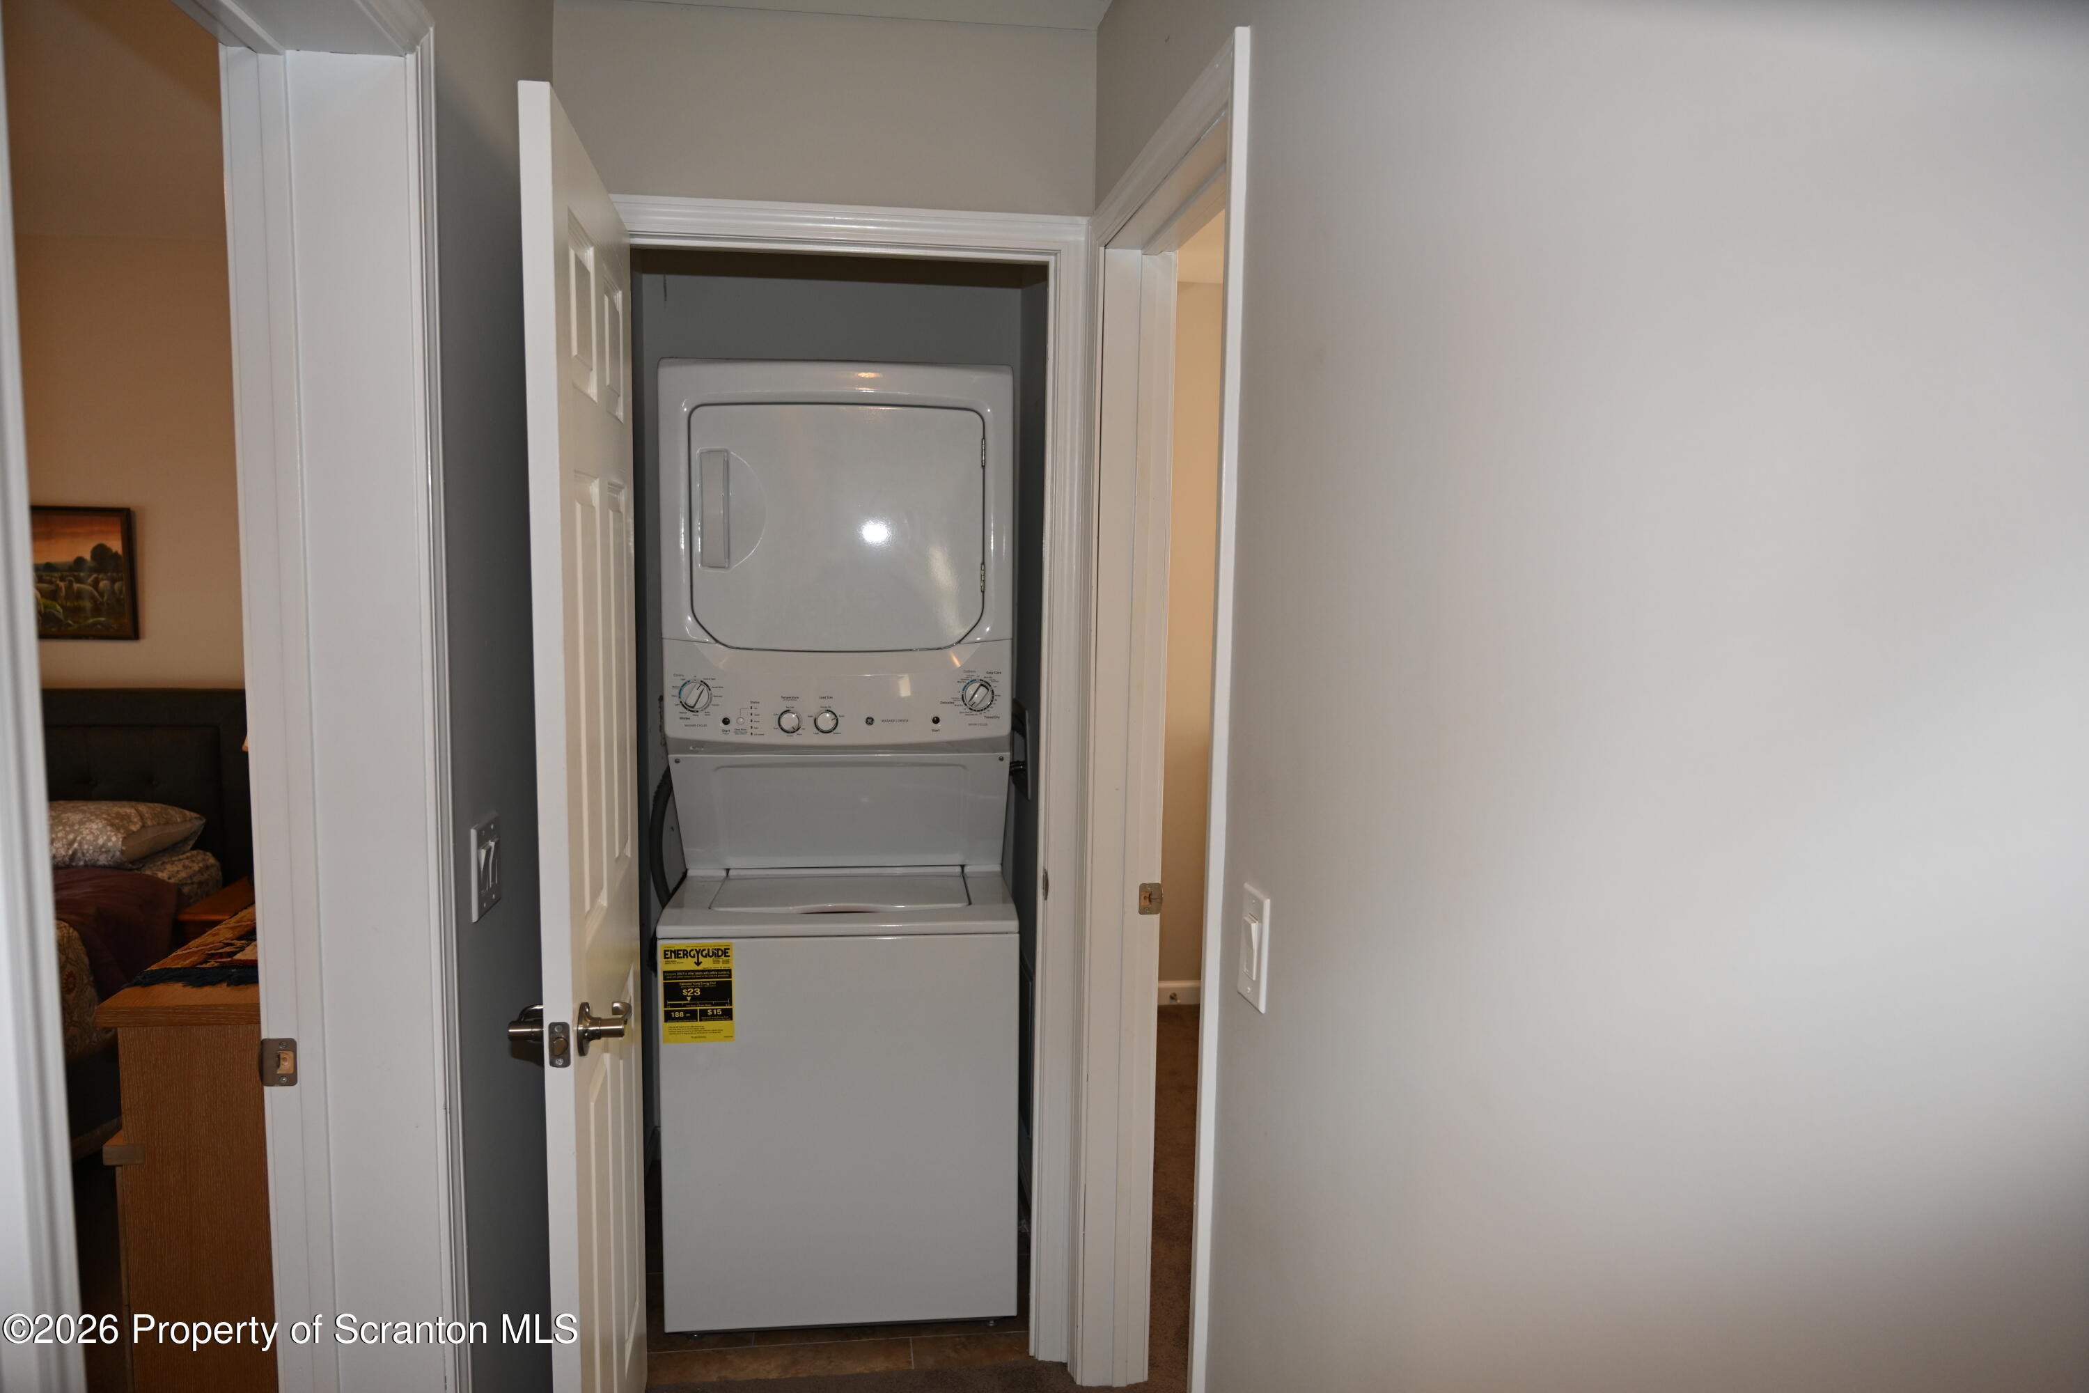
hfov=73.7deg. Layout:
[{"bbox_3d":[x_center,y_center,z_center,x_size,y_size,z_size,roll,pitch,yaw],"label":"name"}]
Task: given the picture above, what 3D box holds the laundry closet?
[{"bbox_3d":[-0.433,0.199,2.971,0.790,2.080,0.900,0,7,-8],"label":"laundry closet"}]

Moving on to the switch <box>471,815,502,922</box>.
[{"bbox_3d":[-0.754,0.232,1.895,0.013,0.123,0.120,0,7,-8],"label":"switch"}]

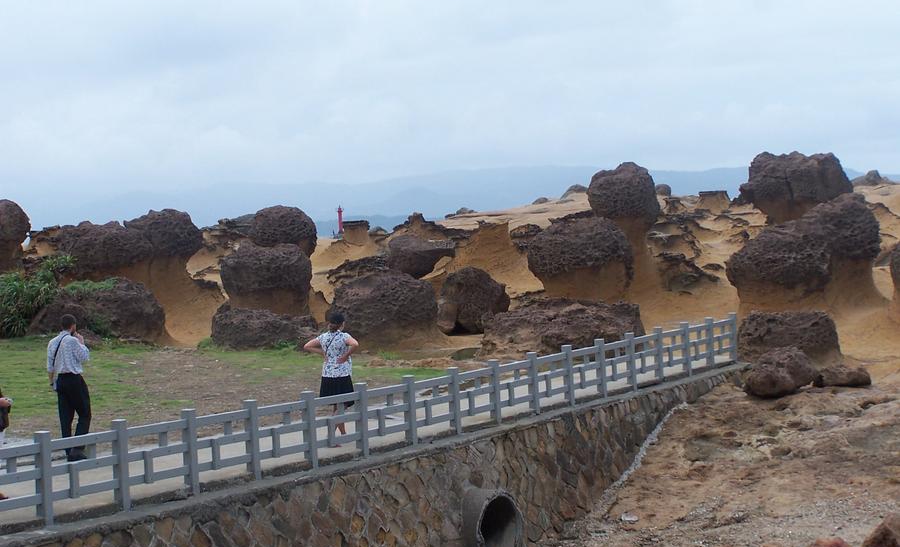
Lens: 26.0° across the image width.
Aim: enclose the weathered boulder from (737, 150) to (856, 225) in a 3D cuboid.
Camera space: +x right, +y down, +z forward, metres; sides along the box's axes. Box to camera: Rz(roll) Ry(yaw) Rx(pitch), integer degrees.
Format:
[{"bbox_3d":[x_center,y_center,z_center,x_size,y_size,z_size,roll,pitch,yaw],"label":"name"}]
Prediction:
[{"bbox_3d":[8.859,-2.231,50.000,2.860,1.790,2.400,-3,1,0],"label":"weathered boulder"}]

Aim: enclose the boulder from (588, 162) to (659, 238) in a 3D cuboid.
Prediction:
[{"bbox_3d":[4.251,-1.778,47.500,1.720,1.800,1.750,-3,1,0],"label":"boulder"}]

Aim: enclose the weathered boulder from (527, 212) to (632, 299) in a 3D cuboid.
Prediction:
[{"bbox_3d":[2.789,-0.366,42.000,2.237,1.857,1.969,-3,1,4],"label":"weathered boulder"}]

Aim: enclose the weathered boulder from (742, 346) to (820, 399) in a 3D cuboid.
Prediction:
[{"bbox_3d":[5.780,1.726,34.000,1.330,0.880,1.100,-3,1,0],"label":"weathered boulder"}]

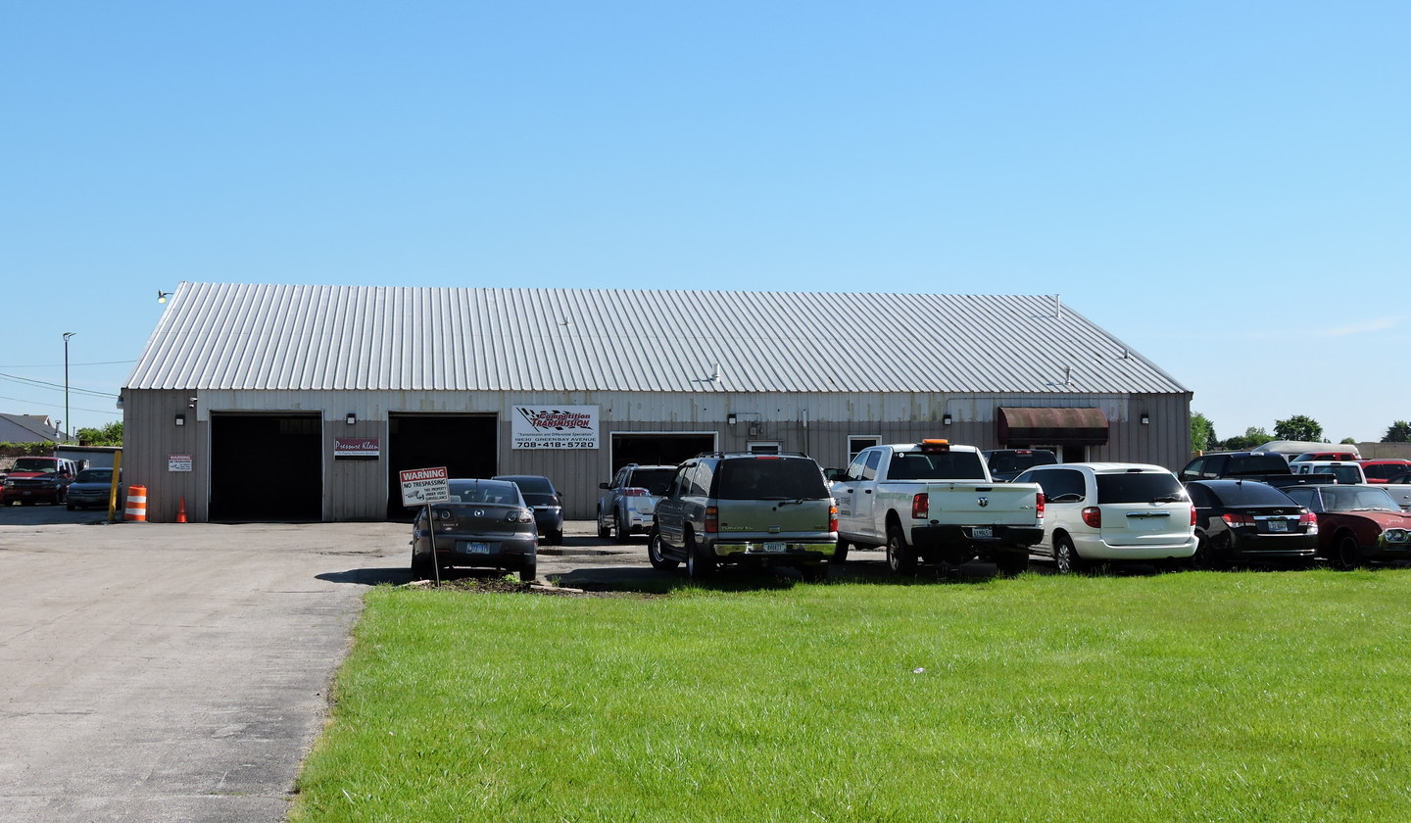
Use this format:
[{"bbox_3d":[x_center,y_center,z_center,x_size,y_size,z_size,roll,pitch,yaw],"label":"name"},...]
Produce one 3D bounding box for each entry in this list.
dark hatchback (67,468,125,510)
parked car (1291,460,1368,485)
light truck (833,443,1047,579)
[{"bbox_3d":[-20.296,2.622,62.157,1.830,1.450,4.900,0,-1,-10],"label":"dark hatchback"},{"bbox_3d":[15.426,2.068,45.225,1.920,1.780,5.500,0,-2,-11],"label":"parked car"},{"bbox_3d":[3.450,1.490,29.020,2.040,2.020,6.030,0,-2,-10],"label":"light truck"}]

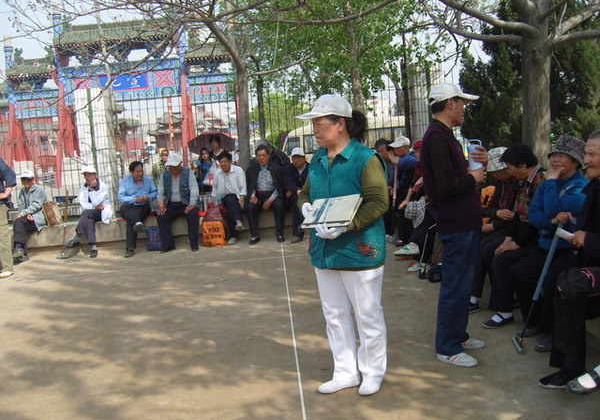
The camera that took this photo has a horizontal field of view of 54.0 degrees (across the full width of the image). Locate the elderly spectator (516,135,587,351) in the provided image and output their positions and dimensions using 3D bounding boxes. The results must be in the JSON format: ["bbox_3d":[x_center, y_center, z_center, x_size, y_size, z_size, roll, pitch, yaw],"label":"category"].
[{"bbox_3d":[1.706,0.189,3.845,0.640,1.290,0.500,-9,9,-35],"label":"elderly spectator"}]

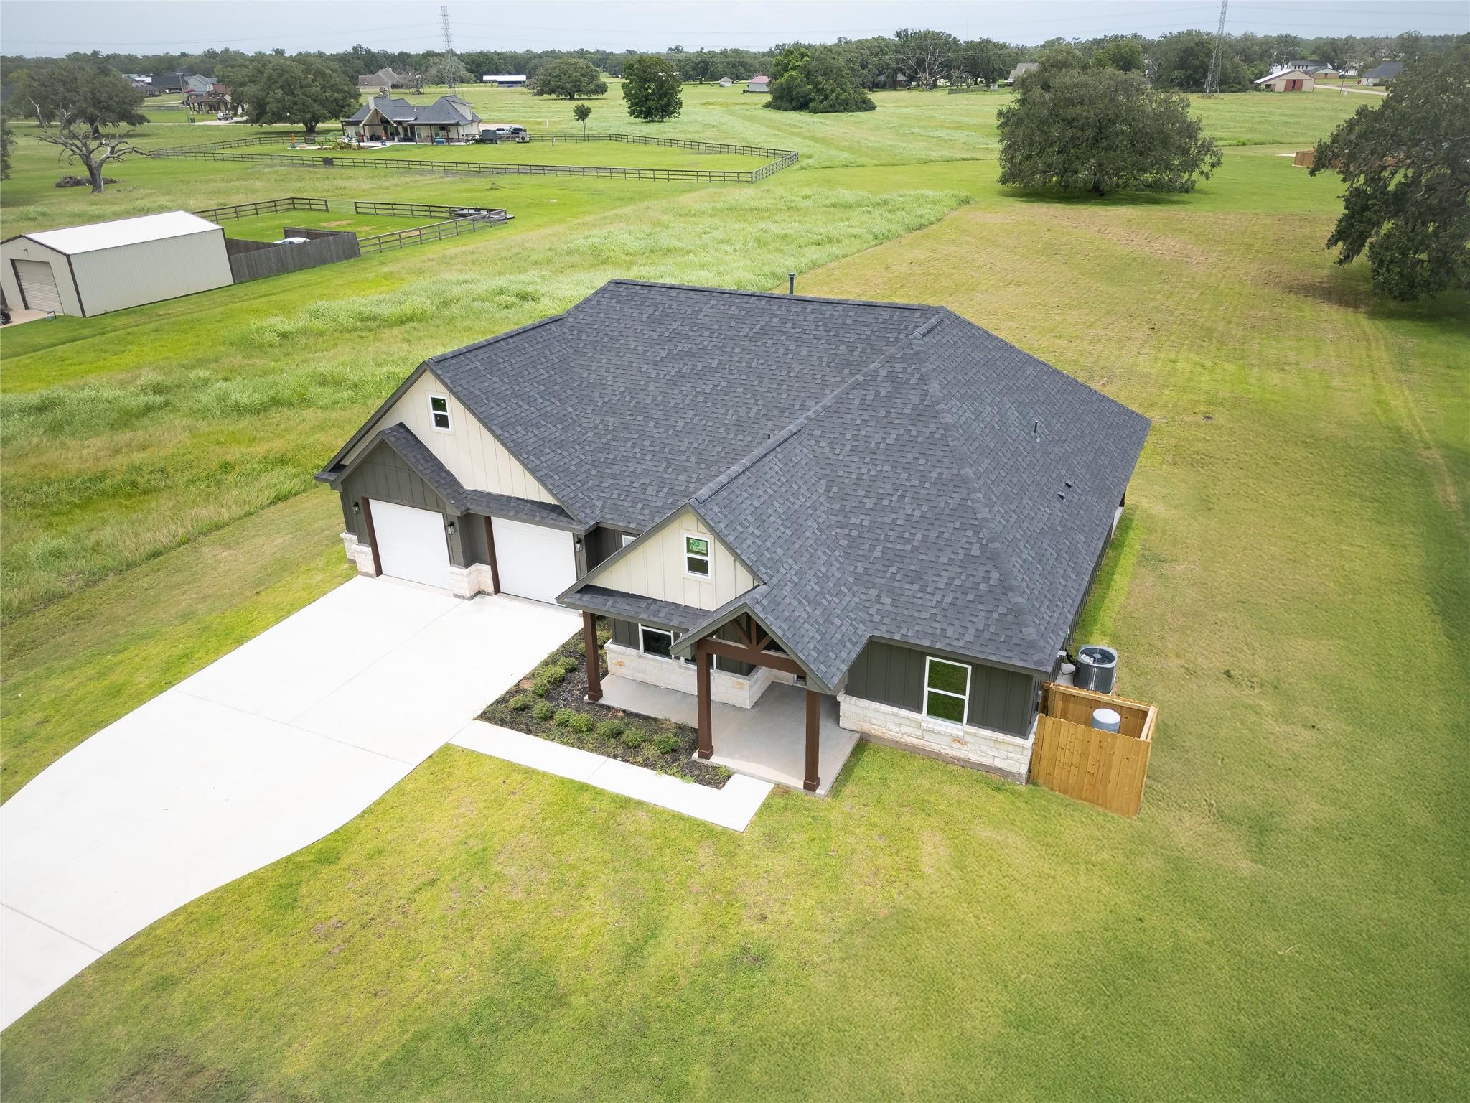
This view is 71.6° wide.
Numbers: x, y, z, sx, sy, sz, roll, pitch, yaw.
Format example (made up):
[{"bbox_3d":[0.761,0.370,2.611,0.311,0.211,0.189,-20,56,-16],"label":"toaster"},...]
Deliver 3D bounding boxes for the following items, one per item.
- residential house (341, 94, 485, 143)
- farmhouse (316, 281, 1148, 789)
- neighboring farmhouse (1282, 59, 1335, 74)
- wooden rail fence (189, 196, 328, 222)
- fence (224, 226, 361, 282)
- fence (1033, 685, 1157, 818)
[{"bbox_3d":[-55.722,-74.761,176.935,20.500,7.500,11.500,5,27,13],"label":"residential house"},{"bbox_3d":[-0.516,-3.111,29.236,21.400,7.800,18.800,11,28,24],"label":"farmhouse"},{"bbox_3d":[249.806,-209.478,442.963,19.500,7.200,10.000,5,27,13],"label":"neighboring farmhouse"},{"bbox_3d":[-48.136,-34.409,103.715,4.950,1.270,13.200,11,28,24],"label":"wooden rail fence"},{"bbox_3d":[-36.747,-23.012,78.934,8.500,1.830,11.900,11,28,24],"label":"fence"},{"bbox_3d":[7.336,4.010,20.989,2.250,1.830,1.300,11,28,24],"label":"fence"}]

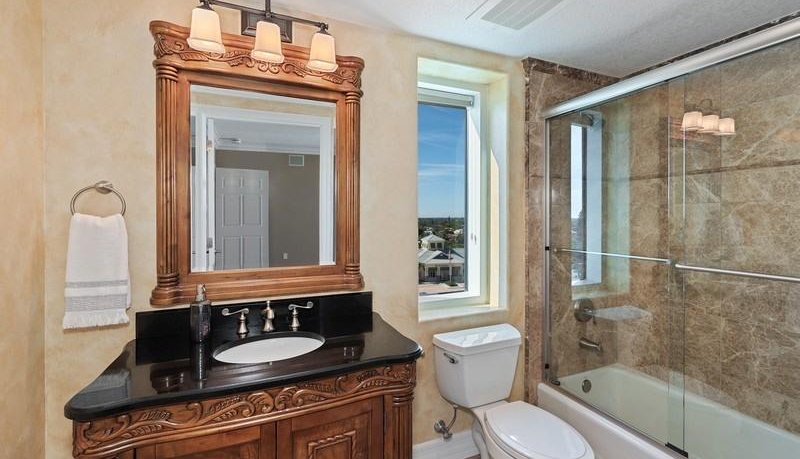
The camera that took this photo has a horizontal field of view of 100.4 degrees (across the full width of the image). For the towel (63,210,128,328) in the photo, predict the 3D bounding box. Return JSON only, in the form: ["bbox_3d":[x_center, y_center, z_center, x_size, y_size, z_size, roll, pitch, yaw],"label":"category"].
[{"bbox_3d":[-1.139,0.156,1.259,0.195,0.428,0.060,0,1,-22],"label":"towel"}]

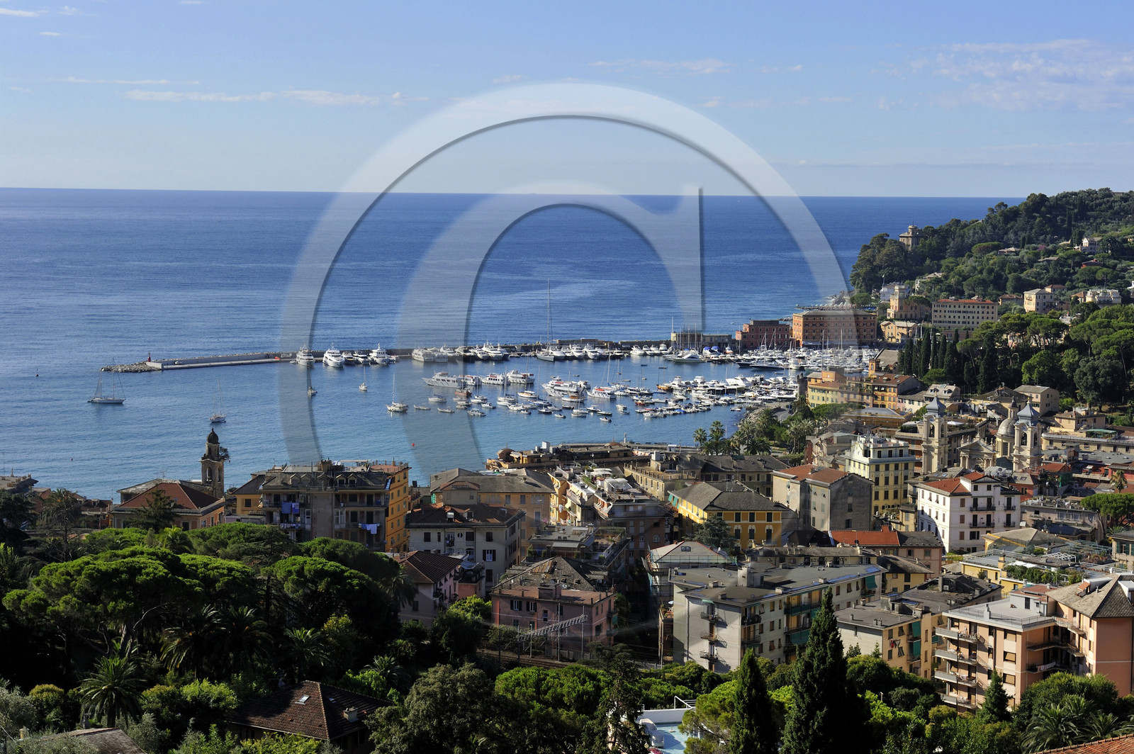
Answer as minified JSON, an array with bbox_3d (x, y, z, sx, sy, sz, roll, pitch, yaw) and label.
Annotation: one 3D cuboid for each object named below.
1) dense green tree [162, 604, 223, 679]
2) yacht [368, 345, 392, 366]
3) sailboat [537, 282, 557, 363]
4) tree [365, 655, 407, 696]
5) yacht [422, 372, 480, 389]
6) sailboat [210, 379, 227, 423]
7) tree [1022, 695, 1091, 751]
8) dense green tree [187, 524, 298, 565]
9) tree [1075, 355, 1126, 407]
[{"bbox_3d":[-46.040,33.350,240.000,7.600,10.880,7.600,-1,6,-11],"label":"dense green tree"},{"bbox_3d":[-93.600,-11.730,977.010,6.200,9.300,23.000,-1,6,-16],"label":"yacht"},{"bbox_3d":[-10.327,-30.365,1034.640,7.200,42.000,34.000,-1,6,-15],"label":"sailboat"},{"bbox_3d":[-23.331,40.153,252.415,6.000,8.500,6.000,0,6,-5],"label":"tree"},{"bbox_3d":[-57.840,1.050,961.720,27.000,7.200,6.800,5,7,37],"label":"yacht"},{"bbox_3d":[-134.491,8.910,754.058,3.700,16.000,12.000,2,6,17],"label":"sailboat"},{"bbox_3d":[51.990,37.640,208.000,7.200,7.050,7.200,2,6,14],"label":"tree"},{"bbox_3d":[-49.900,27.290,300.440,17.000,9.000,14.000,0,6,-9],"label":"dense green tree"},{"bbox_3d":[187.310,2.200,685.920,18.000,18.800,17.000,2,6,15],"label":"tree"}]

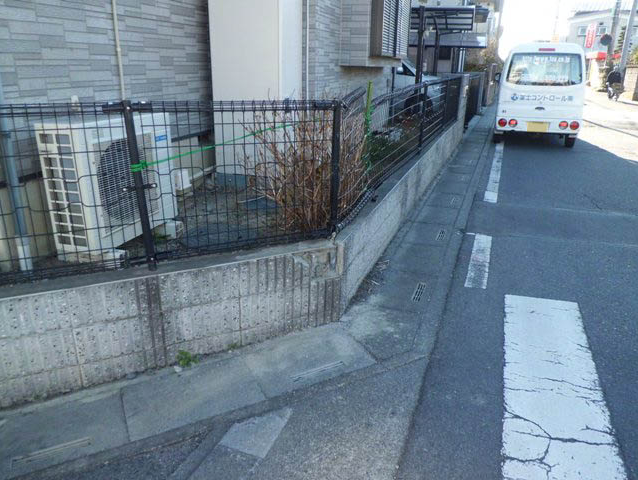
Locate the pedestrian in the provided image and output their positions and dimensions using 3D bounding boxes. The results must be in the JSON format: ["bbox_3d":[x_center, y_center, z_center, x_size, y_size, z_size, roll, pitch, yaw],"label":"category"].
[{"bbox_3d":[13.030,-6.900,21.200,0.600,1.520,0.420,9,22,22],"label":"pedestrian"}]

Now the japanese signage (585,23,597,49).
[{"bbox_3d":[19.840,-14.890,35.000,0.580,1.750,0.050,9,22,23],"label":"japanese signage"}]

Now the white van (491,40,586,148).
[{"bbox_3d":[4.350,-2.969,9.537,1.475,1.830,3.395,8,22,19],"label":"white van"}]

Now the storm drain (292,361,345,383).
[{"bbox_3d":[-0.002,0.668,2.417,0.290,0.025,0.045,-11,23,-20],"label":"storm drain"}]

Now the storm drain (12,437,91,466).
[{"bbox_3d":[-1.104,0.887,1.992,0.295,0.025,0.046,-11,23,-20],"label":"storm drain"}]

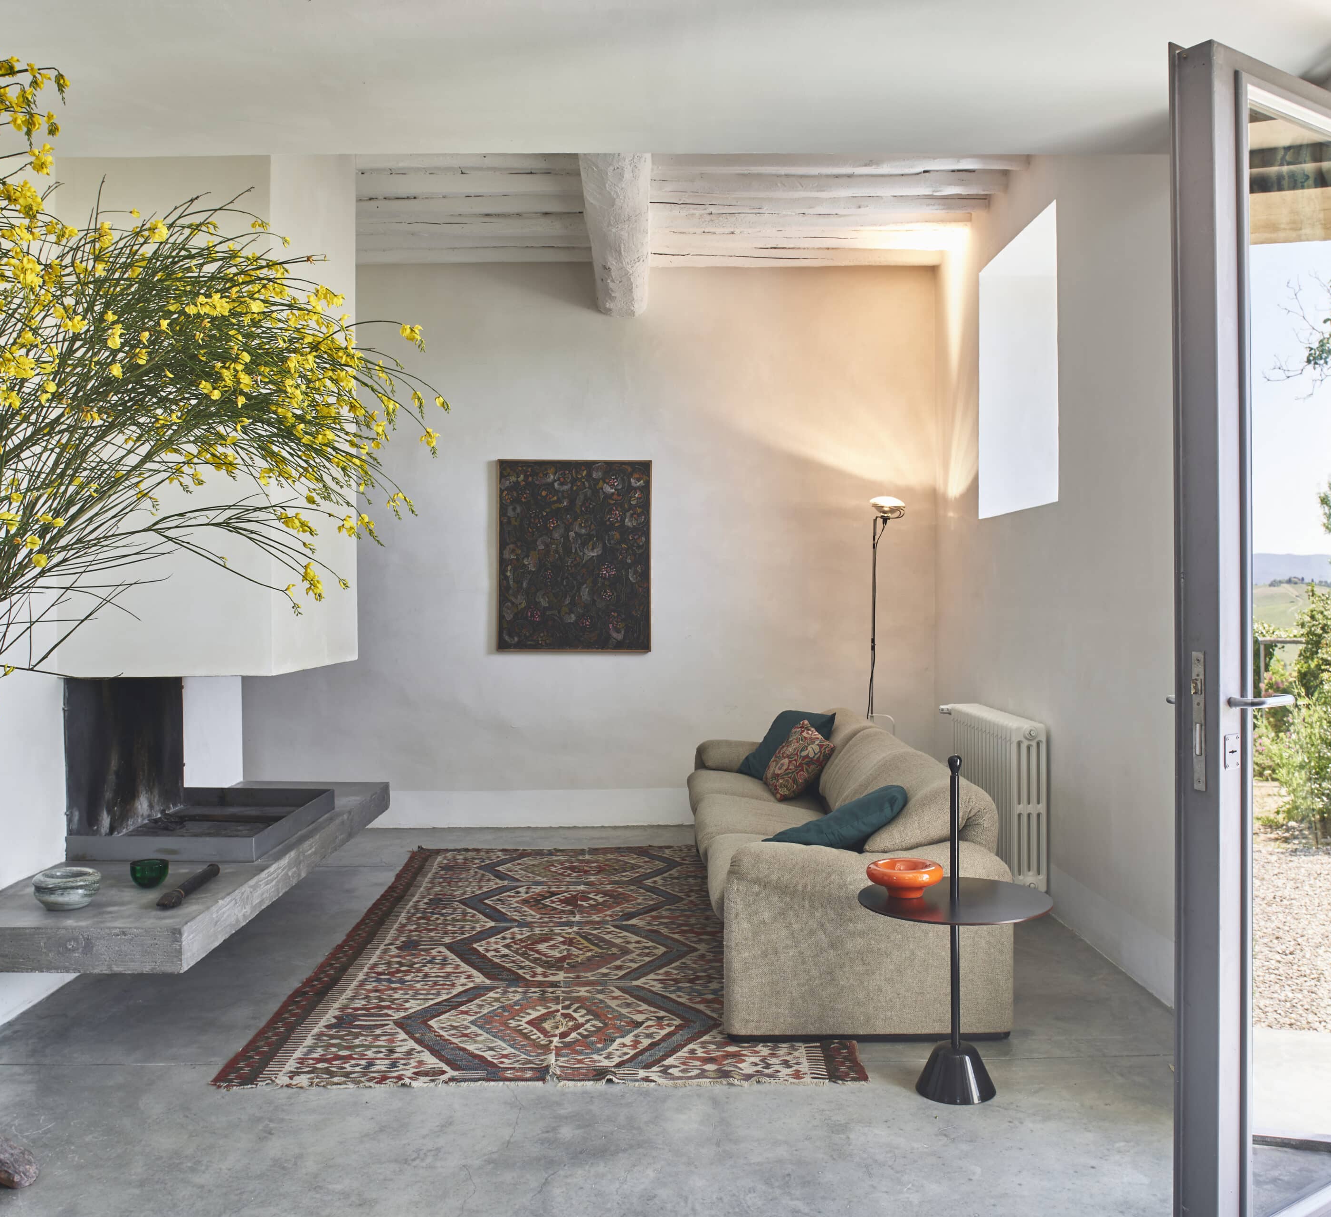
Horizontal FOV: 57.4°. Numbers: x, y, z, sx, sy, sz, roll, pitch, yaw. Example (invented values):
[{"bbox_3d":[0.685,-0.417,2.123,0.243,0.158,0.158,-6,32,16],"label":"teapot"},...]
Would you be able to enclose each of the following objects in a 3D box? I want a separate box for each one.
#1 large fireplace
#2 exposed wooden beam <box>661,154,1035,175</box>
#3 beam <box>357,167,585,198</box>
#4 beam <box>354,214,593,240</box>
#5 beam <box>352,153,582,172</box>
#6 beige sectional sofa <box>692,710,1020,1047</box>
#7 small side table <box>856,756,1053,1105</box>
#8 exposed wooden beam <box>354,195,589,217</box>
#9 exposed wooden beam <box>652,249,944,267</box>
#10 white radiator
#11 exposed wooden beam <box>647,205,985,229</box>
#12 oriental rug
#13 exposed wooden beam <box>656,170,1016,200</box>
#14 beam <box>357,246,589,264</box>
[{"bbox_3d":[-1.660,0.523,4.468,0.630,0.610,1.020,0,0,-1],"label":"large fireplace"},{"bbox_3d":[0.740,-1.916,5.213,1.590,0.090,0.085,0,0,-1],"label":"exposed wooden beam"},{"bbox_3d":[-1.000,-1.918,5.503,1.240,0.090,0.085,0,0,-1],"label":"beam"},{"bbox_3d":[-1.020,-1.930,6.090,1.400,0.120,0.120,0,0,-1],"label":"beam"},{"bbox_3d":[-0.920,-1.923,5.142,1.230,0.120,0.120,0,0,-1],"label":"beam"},{"bbox_3d":[0.555,0.847,4.725,0.875,0.740,2.590,0,0,-1],"label":"beige sectional sofa"},{"bbox_3d":[0.740,0.797,3.110,0.500,0.852,0.500,0,0,-1],"label":"small side table"},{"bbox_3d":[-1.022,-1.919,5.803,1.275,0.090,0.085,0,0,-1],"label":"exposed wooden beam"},{"bbox_3d":[0.701,-1.937,6.687,1.620,0.120,0.120,0,0,-1],"label":"exposed wooden beam"},{"bbox_3d":[1.436,0.786,5.275,0.128,0.664,0.970,0,0,-1],"label":"white radiator"},{"bbox_3d":[0.725,-1.920,6.062,1.590,0.090,0.085,0,0,-1],"label":"exposed wooden beam"},{"bbox_3d":[-0.373,1.220,4.657,1.690,0.012,3.000,0,0,-2],"label":"oriental rug"},{"bbox_3d":[0.720,-1.928,5.498,1.620,0.120,0.120,0,0,-1],"label":"exposed wooden beam"},{"bbox_3d":[-1.080,-1.922,6.643,1.440,0.090,0.085,0,0,-1],"label":"beam"}]

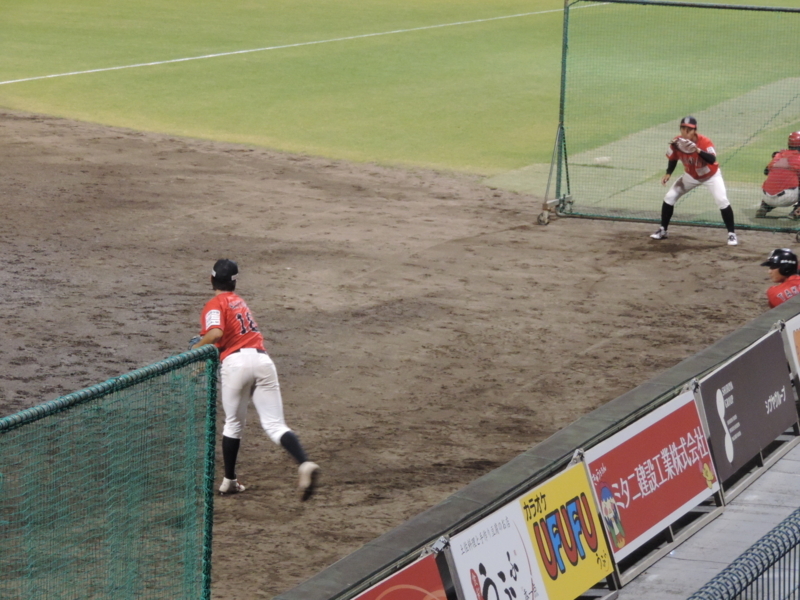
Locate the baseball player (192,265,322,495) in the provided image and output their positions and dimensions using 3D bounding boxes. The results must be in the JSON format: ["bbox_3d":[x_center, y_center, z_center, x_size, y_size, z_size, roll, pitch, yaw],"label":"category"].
[{"bbox_3d":[-1.069,0.569,31.400,0.750,1.680,1.100,-3,8,-27],"label":"baseball player"}]

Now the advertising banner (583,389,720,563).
[{"bbox_3d":[1.091,0.736,18.200,0.050,0.464,1.854,-15,2,19],"label":"advertising banner"}]

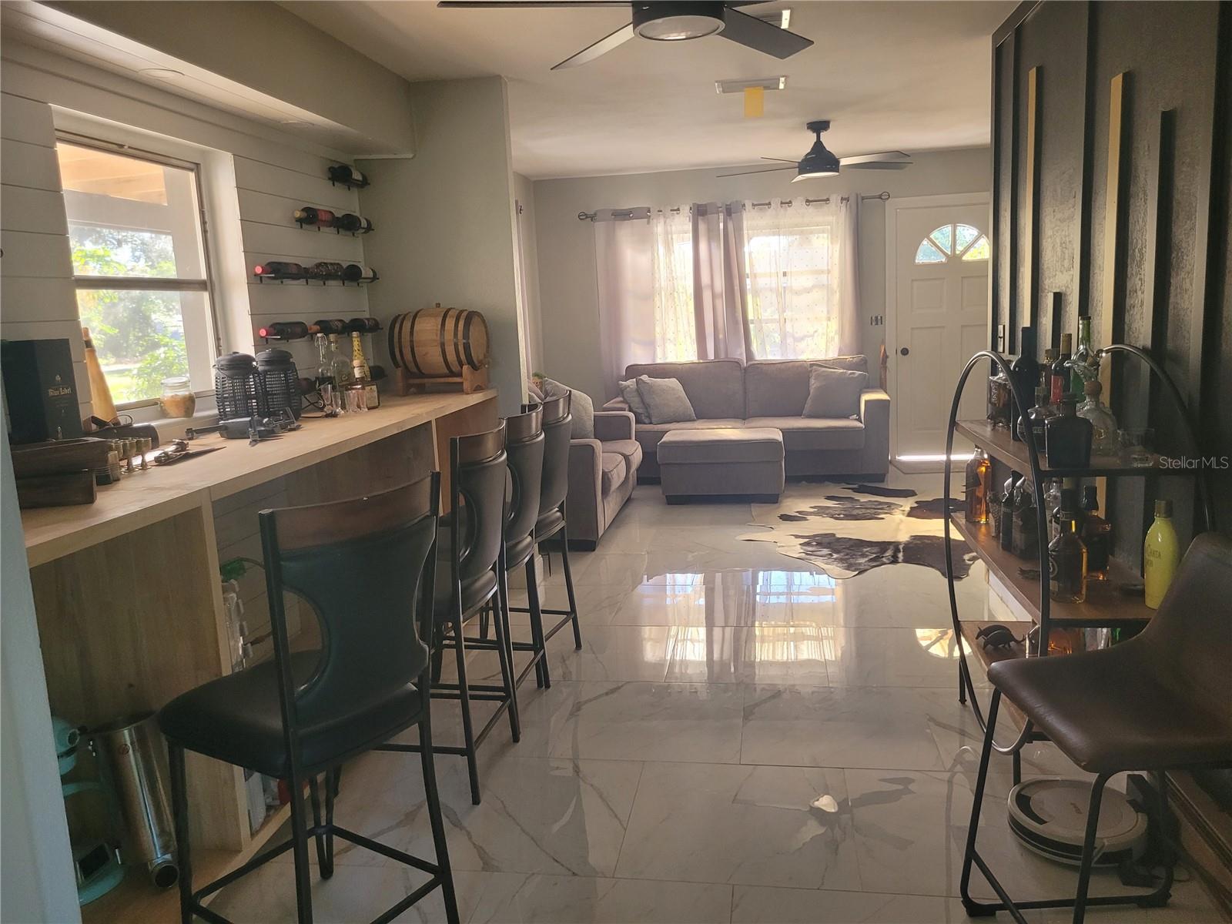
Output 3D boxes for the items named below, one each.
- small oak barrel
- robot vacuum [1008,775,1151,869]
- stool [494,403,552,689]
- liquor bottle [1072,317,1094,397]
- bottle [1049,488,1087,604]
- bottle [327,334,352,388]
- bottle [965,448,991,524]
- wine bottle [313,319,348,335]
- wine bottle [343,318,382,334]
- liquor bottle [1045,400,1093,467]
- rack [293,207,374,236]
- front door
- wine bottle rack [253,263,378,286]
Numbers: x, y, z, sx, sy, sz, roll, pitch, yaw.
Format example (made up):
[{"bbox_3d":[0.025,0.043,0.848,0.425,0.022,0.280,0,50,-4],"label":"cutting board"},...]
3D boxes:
[{"bbox_3d":[-0.890,-0.621,4.682,0.435,0.362,0.335,-1,10,11],"label":"small oak barrel"},{"bbox_3d":[1.182,0.921,2.382,0.318,0.080,0.318,-2,10,4],"label":"robot vacuum"},{"bbox_3d":[-0.514,0.359,3.206,0.520,1.060,0.440,-1,10,9],"label":"stool"},{"bbox_3d":[1.416,-0.261,2.779,0.074,0.338,0.074,-3,9,-2],"label":"liquor bottle"},{"bbox_3d":[1.127,0.205,2.295,0.090,0.278,0.092,-2,9,3],"label":"bottle"},{"bbox_3d":[-1.236,-0.399,4.120,0.098,0.310,0.085,-10,12,-38],"label":"bottle"},{"bbox_3d":[1.226,0.065,3.134,0.078,0.274,0.080,-6,10,-16],"label":"bottle"},{"bbox_3d":[-1.303,-0.603,4.167,0.075,0.075,0.295,-1,10,9],"label":"wine bottle"},{"bbox_3d":[-1.193,-0.631,4.308,0.076,0.076,0.300,-1,10,9],"label":"wine bottle"},{"bbox_3d":[1.134,-0.077,2.314,0.115,0.174,0.085,1,10,21],"label":"liquor bottle"},{"bbox_3d":[-1.327,-1.121,4.325,0.110,0.095,0.750,-1,9,9],"label":"rack"},{"bbox_3d":[2.715,-1.031,7.454,0.970,2.070,0.100,-1,10,9],"label":"front door"},{"bbox_3d":[-1.326,-0.828,4.100,0.105,0.098,1.130,-1,10,9],"label":"wine bottle rack"}]

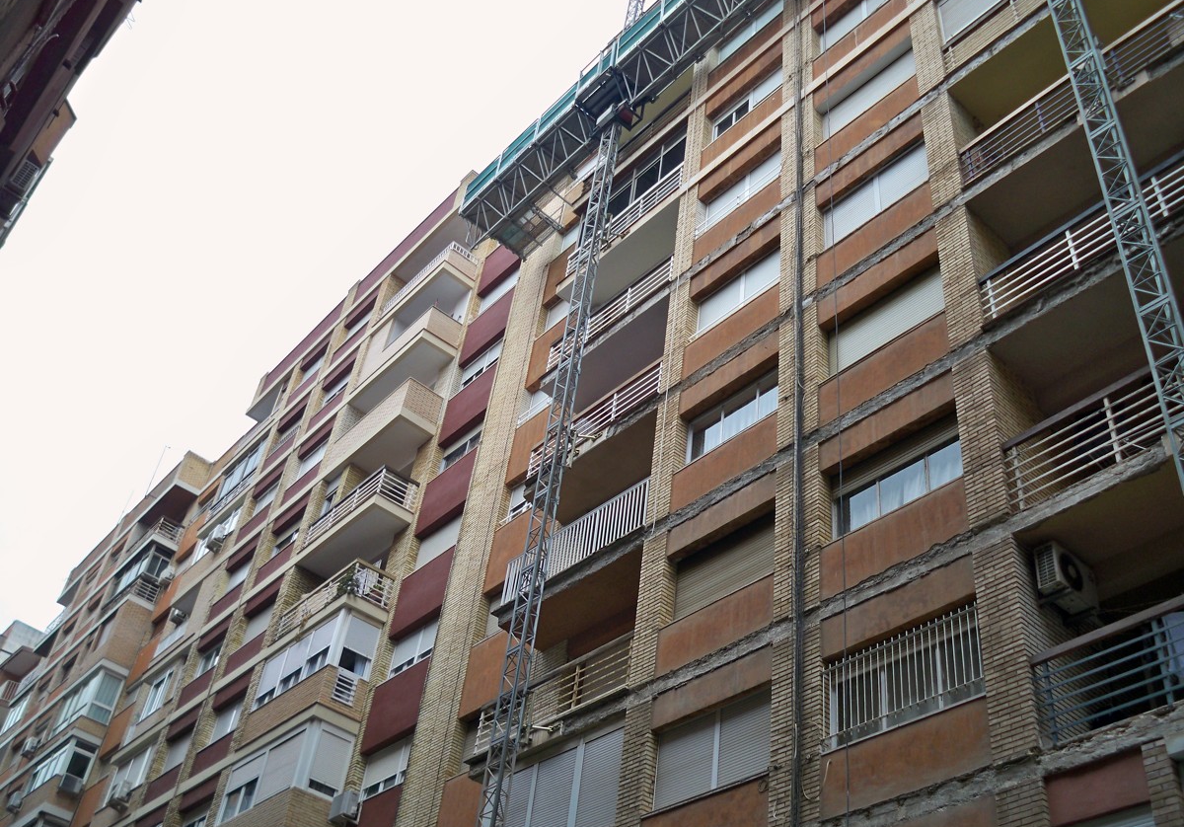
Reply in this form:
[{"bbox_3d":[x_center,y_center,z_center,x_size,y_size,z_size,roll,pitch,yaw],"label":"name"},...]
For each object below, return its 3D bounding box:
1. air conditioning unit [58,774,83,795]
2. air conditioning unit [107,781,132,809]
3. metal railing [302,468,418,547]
[{"bbox_3d":[-16.891,12.030,38.777,0.670,0.520,0.290,34,-48,-25],"label":"air conditioning unit"},{"bbox_3d":[-12.497,10.069,31.608,0.270,0.520,0.750,34,-48,-25],"label":"air conditioning unit"},{"bbox_3d":[-6.298,2.843,32.222,1.020,0.940,4.059,34,-48,-25],"label":"metal railing"}]

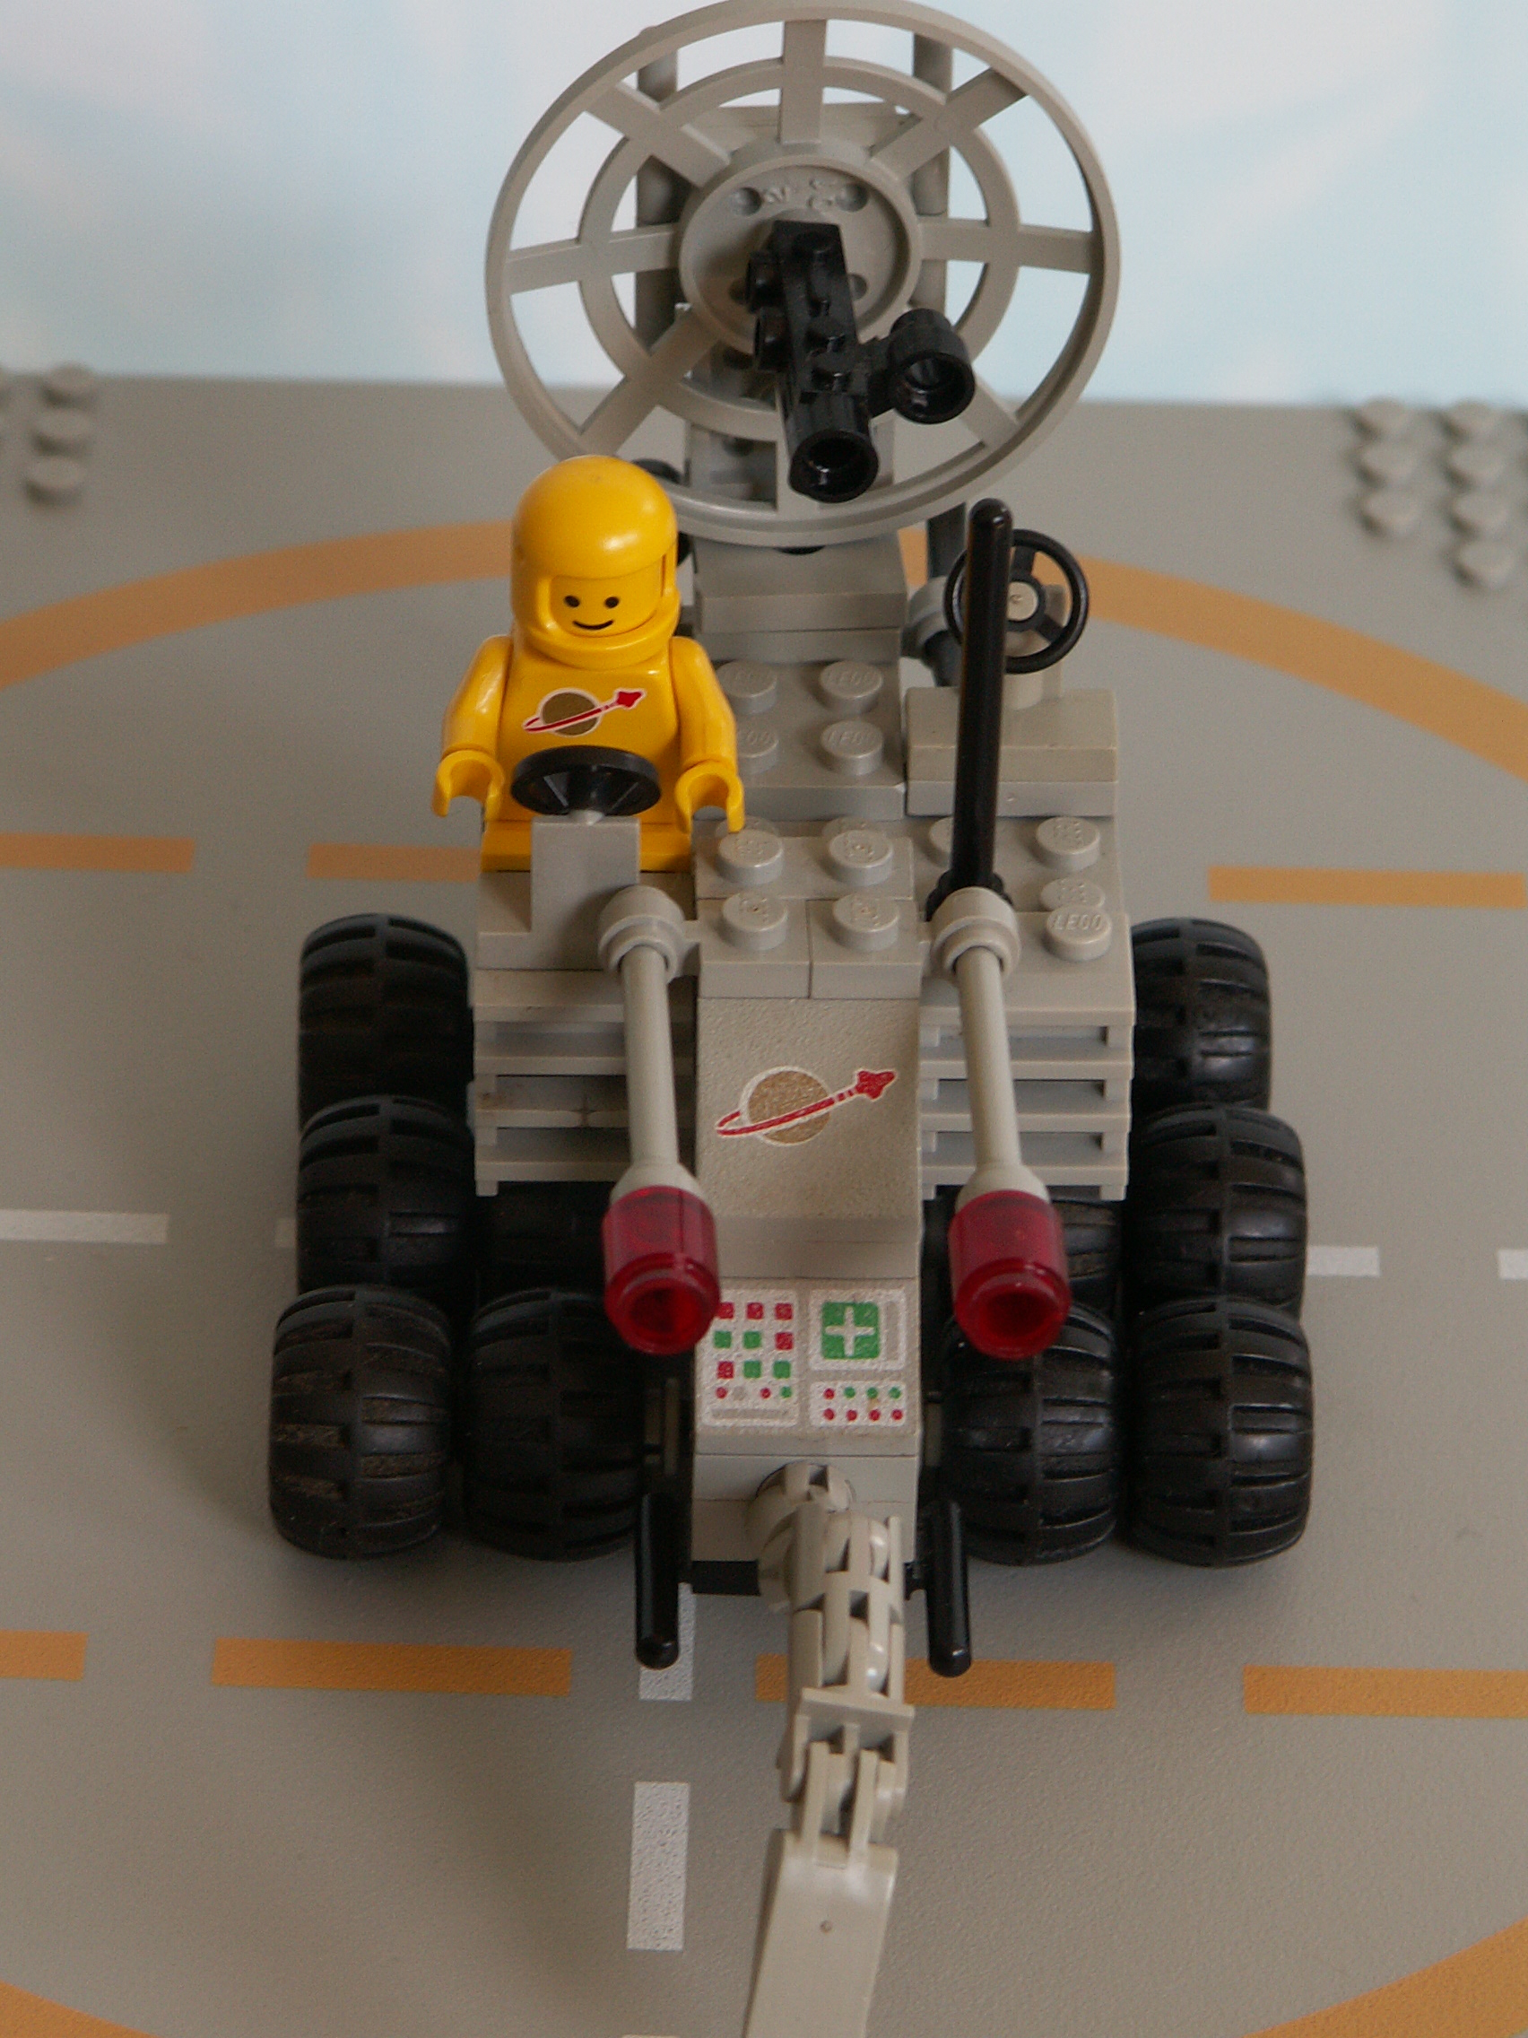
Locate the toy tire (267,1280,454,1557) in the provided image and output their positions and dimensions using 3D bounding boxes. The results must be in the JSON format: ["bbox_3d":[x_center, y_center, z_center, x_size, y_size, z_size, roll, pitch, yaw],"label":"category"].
[{"bbox_3d":[-0.030,0.030,0.589,0.013,0.021,0.021,0,35,-1],"label":"toy tire"}]

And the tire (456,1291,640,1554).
[{"bbox_3d":[-0.016,0.030,0.590,0.013,0.020,0.020,0,36,-1],"label":"tire"}]

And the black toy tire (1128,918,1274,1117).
[{"bbox_3d":[0.034,0.002,0.630,0.013,0.020,0.020,0,36,-1],"label":"black toy tire"}]

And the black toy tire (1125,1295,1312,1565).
[{"bbox_3d":[0.034,0.031,0.591,0.013,0.020,0.020,0,36,-1],"label":"black toy tire"}]

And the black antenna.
[{"bbox_3d":[0.016,-0.022,0.578,0.007,0.036,0.007,1,35,-2],"label":"black antenna"}]

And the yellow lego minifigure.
[{"bbox_3d":[-0.013,-0.024,0.585,0.023,0.034,0.018,0,23,-1],"label":"yellow lego minifigure"}]

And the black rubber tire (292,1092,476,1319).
[{"bbox_3d":[-0.029,0.016,0.608,0.013,0.021,0.021,0,35,-1],"label":"black rubber tire"}]

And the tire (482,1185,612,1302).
[{"bbox_3d":[-0.015,0.016,0.609,0.013,0.021,0.021,0,35,-1],"label":"tire"}]

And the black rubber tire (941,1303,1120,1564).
[{"bbox_3d":[0.020,0.031,0.590,0.013,0.020,0.020,0,36,-1],"label":"black rubber tire"}]

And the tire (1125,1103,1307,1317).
[{"bbox_3d":[0.035,0.016,0.610,0.013,0.020,0.020,0,36,-1],"label":"tire"}]

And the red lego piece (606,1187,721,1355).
[{"bbox_3d":[-0.007,0.017,0.543,0.008,0.008,0.010,-1,36,-3],"label":"red lego piece"}]

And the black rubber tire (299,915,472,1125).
[{"bbox_3d":[-0.030,0.002,0.629,0.013,0.021,0.021,0,35,-1],"label":"black rubber tire"}]

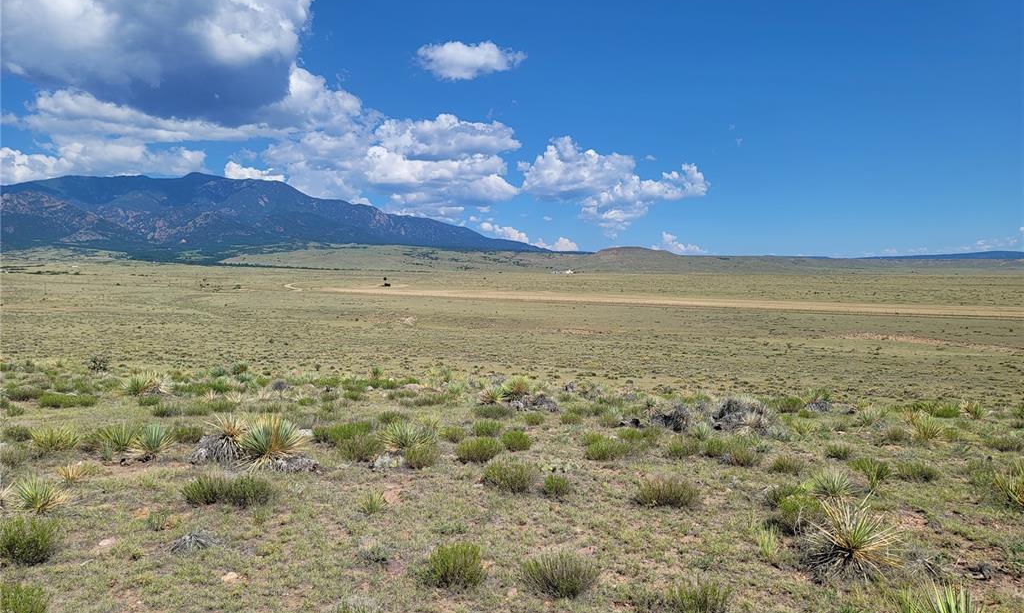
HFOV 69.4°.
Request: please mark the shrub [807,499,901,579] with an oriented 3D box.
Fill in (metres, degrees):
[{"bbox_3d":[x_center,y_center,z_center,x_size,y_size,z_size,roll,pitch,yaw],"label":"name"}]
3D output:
[{"bbox_3d":[2.155,1.470,4.664,0.593,0.431,0.563,0,3,0],"label":"shrub"}]

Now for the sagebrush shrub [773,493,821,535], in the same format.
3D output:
[{"bbox_3d":[2.049,1.484,5.286,0.358,0.258,0.340,0,3,0],"label":"sagebrush shrub"}]

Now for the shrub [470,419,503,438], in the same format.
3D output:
[{"bbox_3d":[-0.325,1.563,9.434,0.408,0.187,0.388,0,3,0],"label":"shrub"}]

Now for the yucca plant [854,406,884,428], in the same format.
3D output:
[{"bbox_3d":[4.836,1.486,9.985,0.392,0.282,0.372,0,3,0],"label":"yucca plant"}]

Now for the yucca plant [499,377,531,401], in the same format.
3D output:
[{"bbox_3d":[0.062,1.458,13.144,0.605,0.428,0.574,0,3,0],"label":"yucca plant"}]

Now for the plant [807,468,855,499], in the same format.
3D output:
[{"bbox_3d":[2.832,1.574,6.572,0.427,0.242,0.405,0,3,0],"label":"plant"}]

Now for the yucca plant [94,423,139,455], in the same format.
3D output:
[{"bbox_3d":[-4.141,1.389,7.779,0.442,0.300,0.420,0,3,0],"label":"yucca plant"}]

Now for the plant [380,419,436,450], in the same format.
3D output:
[{"bbox_3d":[-1.225,1.504,8.586,0.650,0.333,0.618,0,3,0],"label":"plant"}]

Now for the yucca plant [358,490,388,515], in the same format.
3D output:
[{"bbox_3d":[-1.062,1.490,5.650,0.222,0.174,0.211,0,3,0],"label":"yucca plant"}]

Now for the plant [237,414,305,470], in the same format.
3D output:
[{"bbox_3d":[-2.473,1.404,7.632,0.702,0.501,0.667,0,3,0],"label":"plant"}]

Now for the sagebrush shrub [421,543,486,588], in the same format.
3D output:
[{"bbox_3d":[-0.337,1.510,4.326,0.386,0.229,0.367,0,3,0],"label":"sagebrush shrub"}]

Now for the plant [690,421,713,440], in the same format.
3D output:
[{"bbox_3d":[2.391,1.565,9.328,0.278,0.206,0.264,0,3,0],"label":"plant"}]

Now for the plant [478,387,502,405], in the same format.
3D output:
[{"bbox_3d":[-0.387,1.549,12.720,0.447,0.283,0.425,0,3,0],"label":"plant"}]

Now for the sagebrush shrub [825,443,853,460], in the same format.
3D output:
[{"bbox_3d":[3.444,1.530,7.798,0.295,0.149,0.281,0,3,0],"label":"sagebrush shrub"}]

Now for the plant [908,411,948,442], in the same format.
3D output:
[{"bbox_3d":[5.256,1.514,9.328,0.505,0.342,0.480,0,3,0],"label":"plant"}]

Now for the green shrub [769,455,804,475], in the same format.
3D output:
[{"bbox_3d":[2.254,1.300,6.074,0.277,0.132,0.264,0,4,0],"label":"green shrub"}]

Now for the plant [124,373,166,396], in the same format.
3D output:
[{"bbox_3d":[-6.425,1.362,12.995,0.809,0.384,0.768,0,3,0],"label":"plant"}]

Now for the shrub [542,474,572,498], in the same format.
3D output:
[{"bbox_3d":[0.401,1.579,6.519,0.265,0.185,0.251,0,3,0],"label":"shrub"}]

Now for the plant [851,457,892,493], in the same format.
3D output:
[{"bbox_3d":[3.111,1.452,6.389,0.354,0.279,0.337,0,3,0],"label":"plant"}]

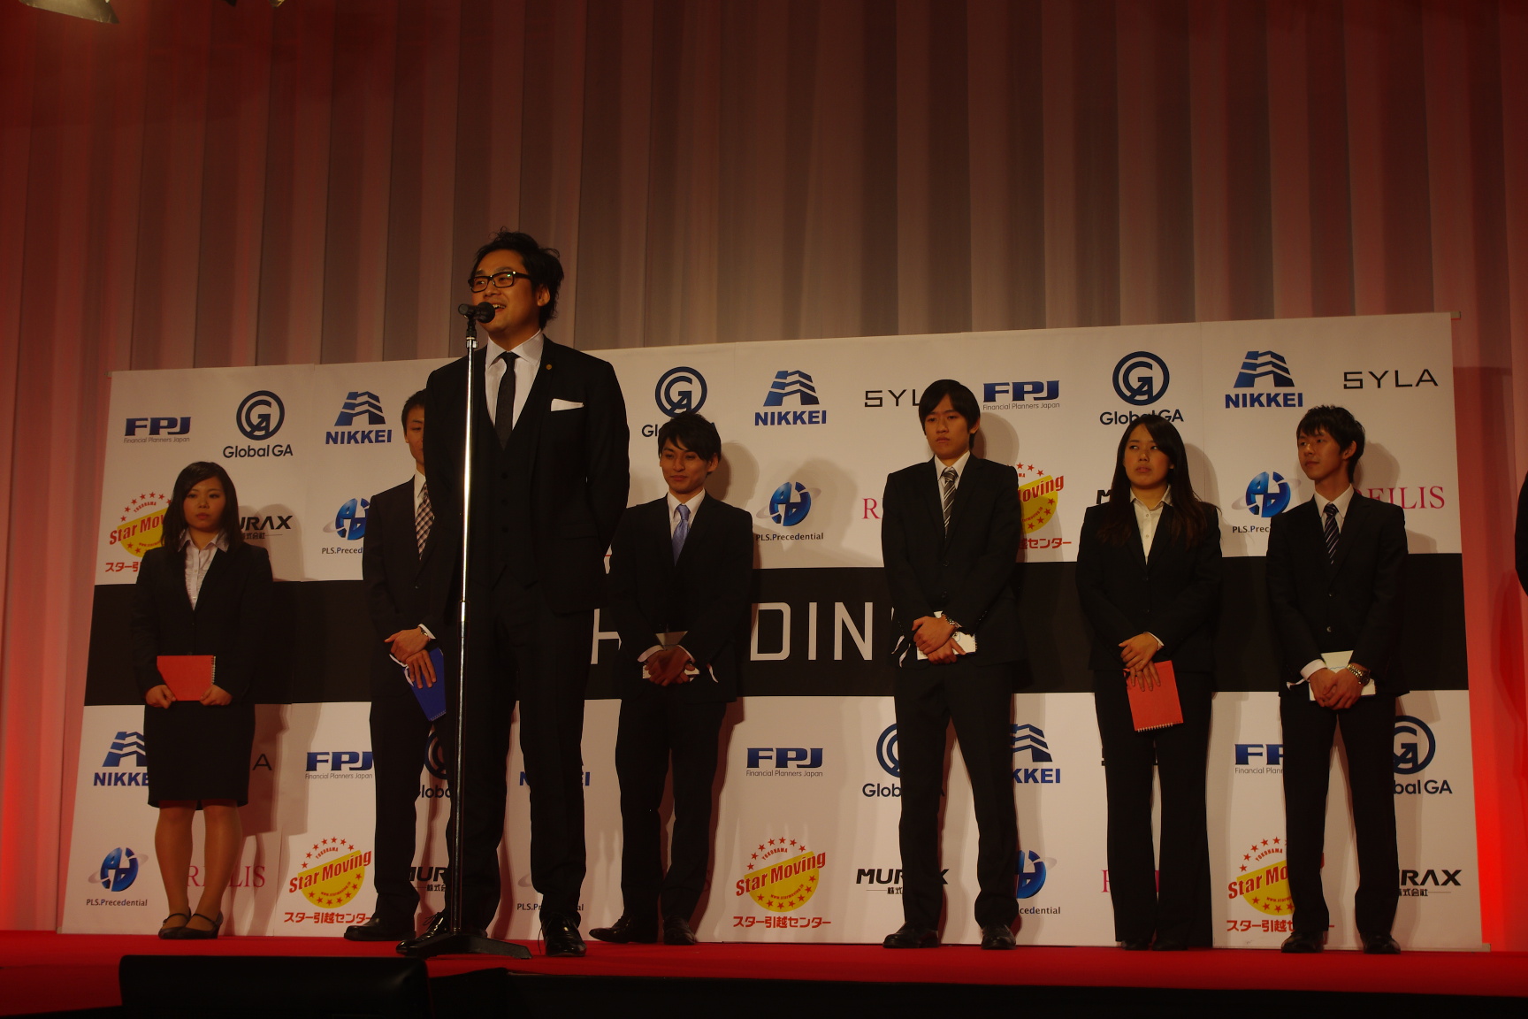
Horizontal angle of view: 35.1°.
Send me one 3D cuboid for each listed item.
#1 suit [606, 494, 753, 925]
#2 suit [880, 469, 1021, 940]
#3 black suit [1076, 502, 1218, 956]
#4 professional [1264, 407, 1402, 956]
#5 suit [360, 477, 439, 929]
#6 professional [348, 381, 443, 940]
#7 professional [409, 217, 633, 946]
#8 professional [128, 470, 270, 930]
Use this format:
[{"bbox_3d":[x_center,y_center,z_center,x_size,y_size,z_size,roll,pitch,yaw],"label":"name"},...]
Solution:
[{"bbox_3d":[-0.267,0.622,7.670,0.451,1.372,0.330,-2,-10,14],"label":"suit"},{"bbox_3d":[0.573,0.553,7.489,0.436,1.475,0.330,-2,-10,14],"label":"suit"},{"bbox_3d":[1.170,0.638,7.339,0.435,1.355,0.320,-1,-9,12],"label":"black suit"},{"bbox_3d":[1.742,0.500,7.362,0.440,1.661,0.320,-3,-10,20],"label":"professional"},{"bbox_3d":[-1.095,0.611,7.861,0.454,1.465,0.330,-2,-10,13],"label":"suit"},{"bbox_3d":[-1.093,0.490,7.839,0.470,1.782,0.330,-2,-10,14],"label":"professional"},{"bbox_3d":[-0.602,0.187,5.961,0.520,1.784,0.360,-3,-10,20],"label":"professional"},{"bbox_3d":[-1.872,0.620,8.044,0.450,1.577,0.310,0,-9,5],"label":"professional"}]

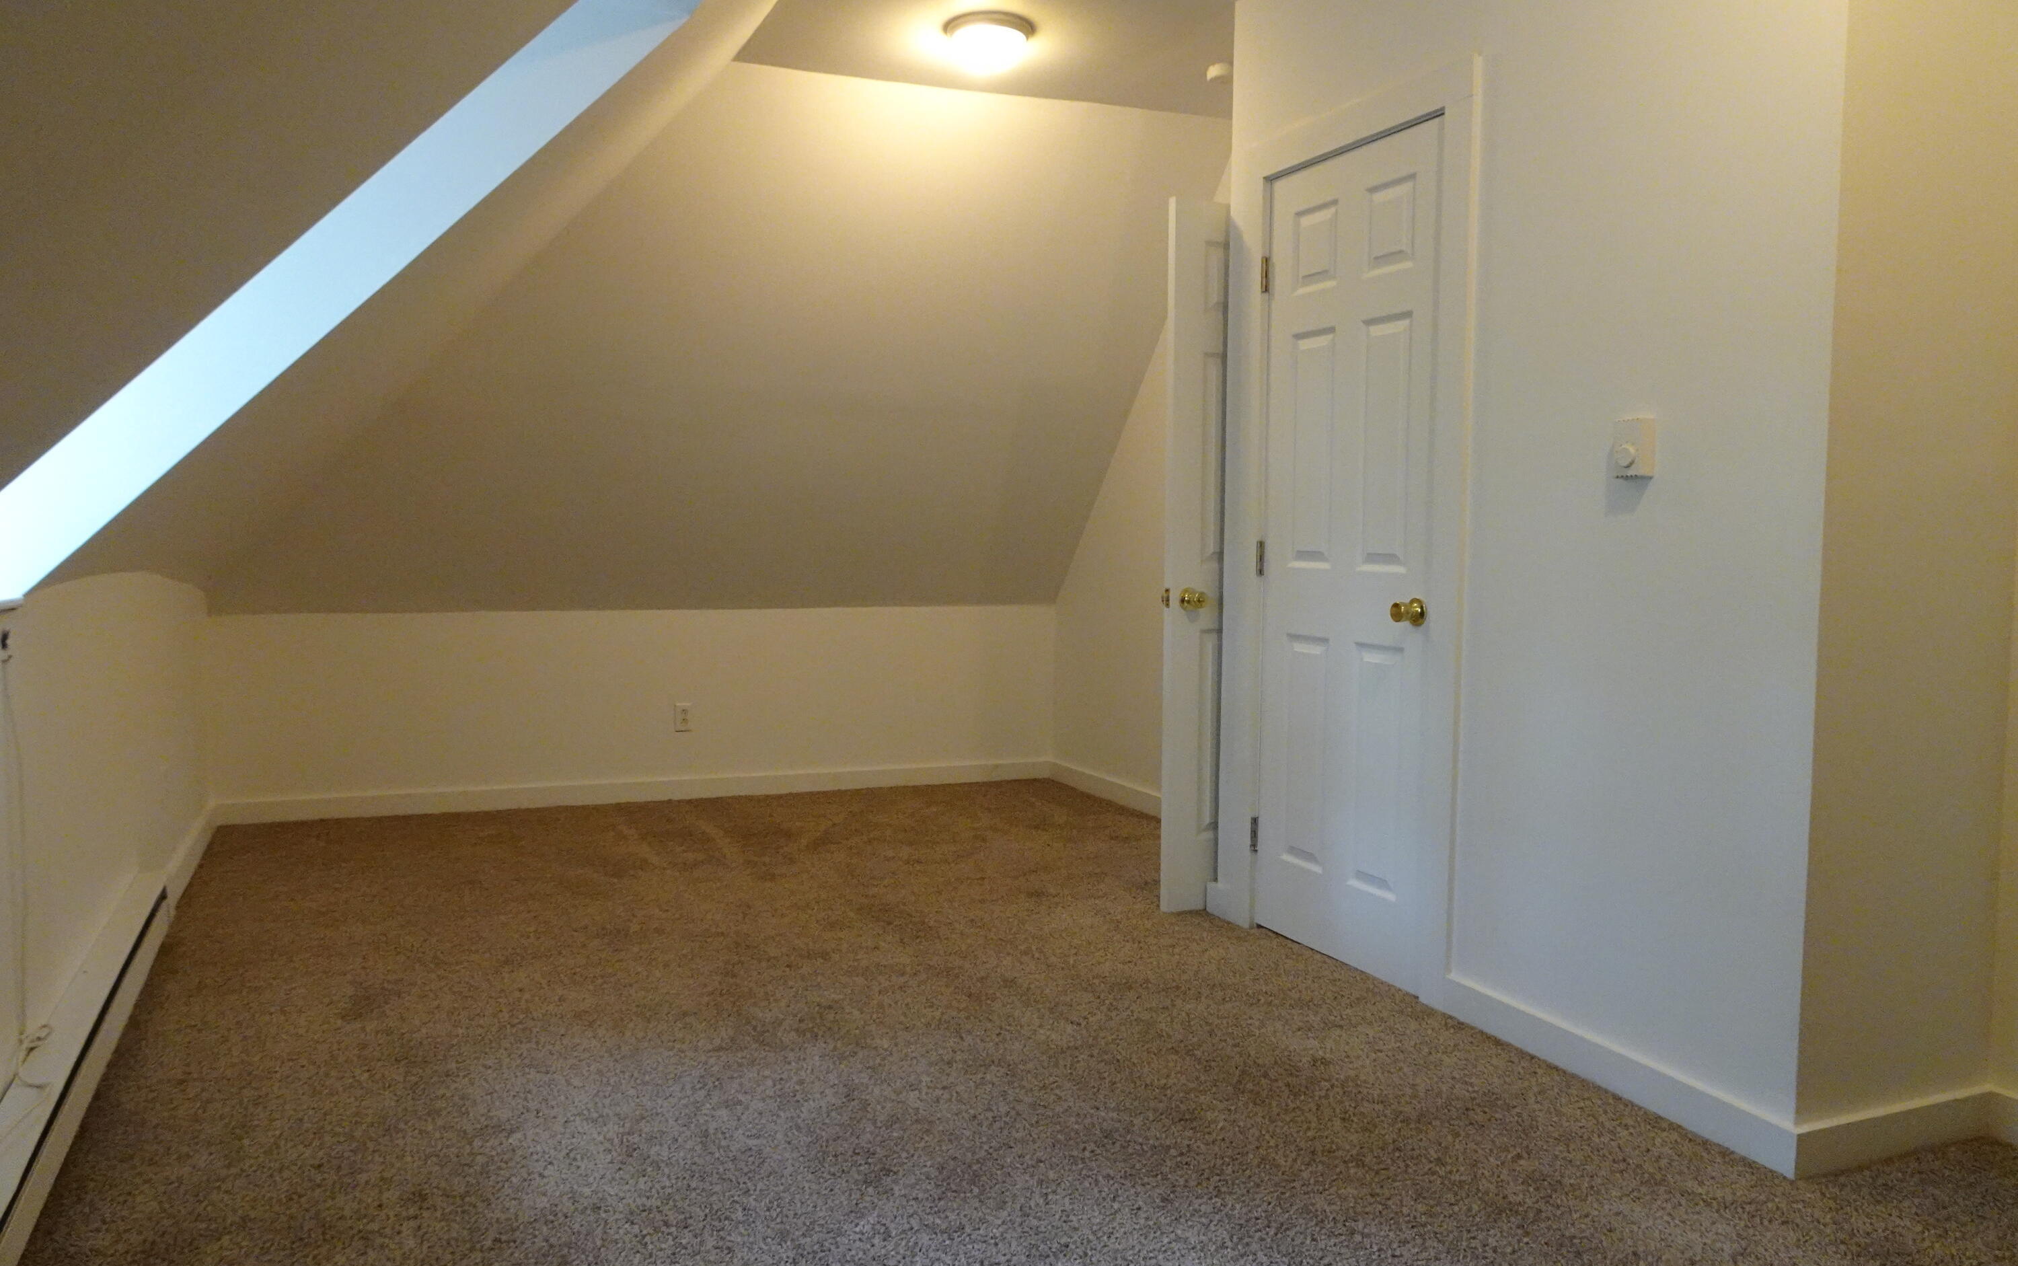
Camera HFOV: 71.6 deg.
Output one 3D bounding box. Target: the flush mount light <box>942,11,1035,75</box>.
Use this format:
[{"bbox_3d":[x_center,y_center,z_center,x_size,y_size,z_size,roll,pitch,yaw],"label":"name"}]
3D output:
[{"bbox_3d":[-0.058,-1.707,4.083,0.275,0.115,0.275,1,4,0],"label":"flush mount light"}]

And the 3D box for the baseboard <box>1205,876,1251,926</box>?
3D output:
[{"bbox_3d":[0.628,0.771,3.961,0.017,0.083,0.220,-1,4,-23],"label":"baseboard"}]

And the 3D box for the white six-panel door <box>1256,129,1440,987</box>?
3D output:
[{"bbox_3d":[0.854,-0.183,3.511,0.040,2.013,0.715,-1,4,-23],"label":"white six-panel door"}]

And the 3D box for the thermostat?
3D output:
[{"bbox_3d":[1.173,-0.344,2.633,0.041,0.112,0.068,-1,4,-23],"label":"thermostat"}]

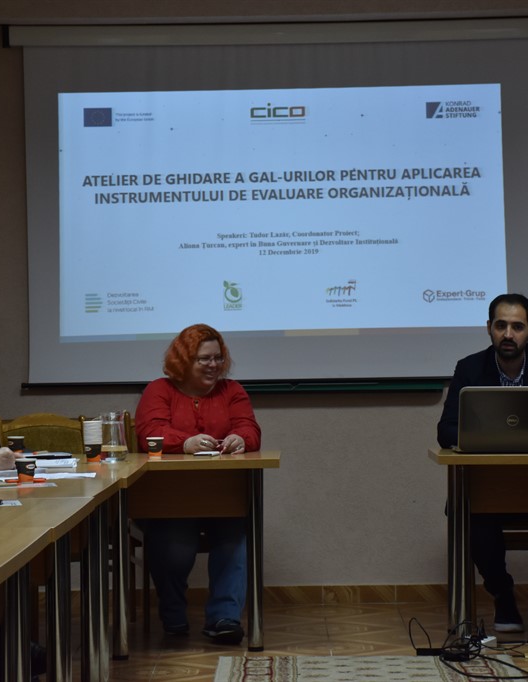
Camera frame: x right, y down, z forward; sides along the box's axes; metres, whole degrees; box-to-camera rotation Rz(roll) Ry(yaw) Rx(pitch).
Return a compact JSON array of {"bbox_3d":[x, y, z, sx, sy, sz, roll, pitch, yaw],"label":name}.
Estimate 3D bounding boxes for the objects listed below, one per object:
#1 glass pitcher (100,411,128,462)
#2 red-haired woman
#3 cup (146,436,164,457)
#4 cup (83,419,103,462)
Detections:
[{"bbox_3d":[-0.572,0.360,9.760,0.104,0.194,0.104,-1,0,0],"label":"glass pitcher"},{"bbox_3d":[-0.278,0.553,10.400,0.510,1.255,0.860,-1,0,-5],"label":"red-haired woman"},{"bbox_3d":[-0.426,0.418,10.030,0.070,0.077,0.070,-1,0,0],"label":"cup"},{"bbox_3d":[-0.649,0.381,9.700,0.069,0.155,0.069,-1,0,0],"label":"cup"}]

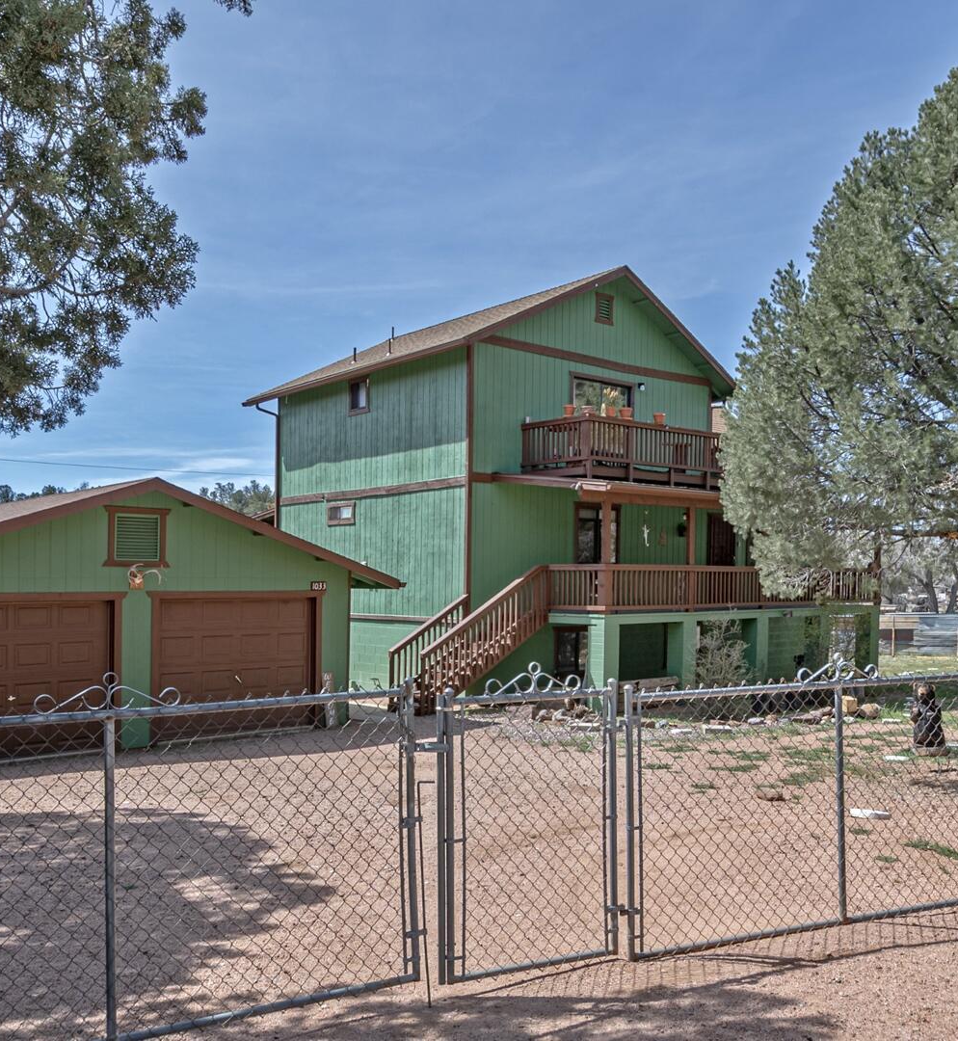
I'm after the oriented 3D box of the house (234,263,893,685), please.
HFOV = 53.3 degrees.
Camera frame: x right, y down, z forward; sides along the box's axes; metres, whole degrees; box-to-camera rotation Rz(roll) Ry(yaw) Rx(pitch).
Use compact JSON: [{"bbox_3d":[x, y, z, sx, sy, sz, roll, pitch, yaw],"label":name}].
[{"bbox_3d":[1.834,-0.806,23.249,11.300,9.250,10.100,3,-5,-40],"label":"house"}]

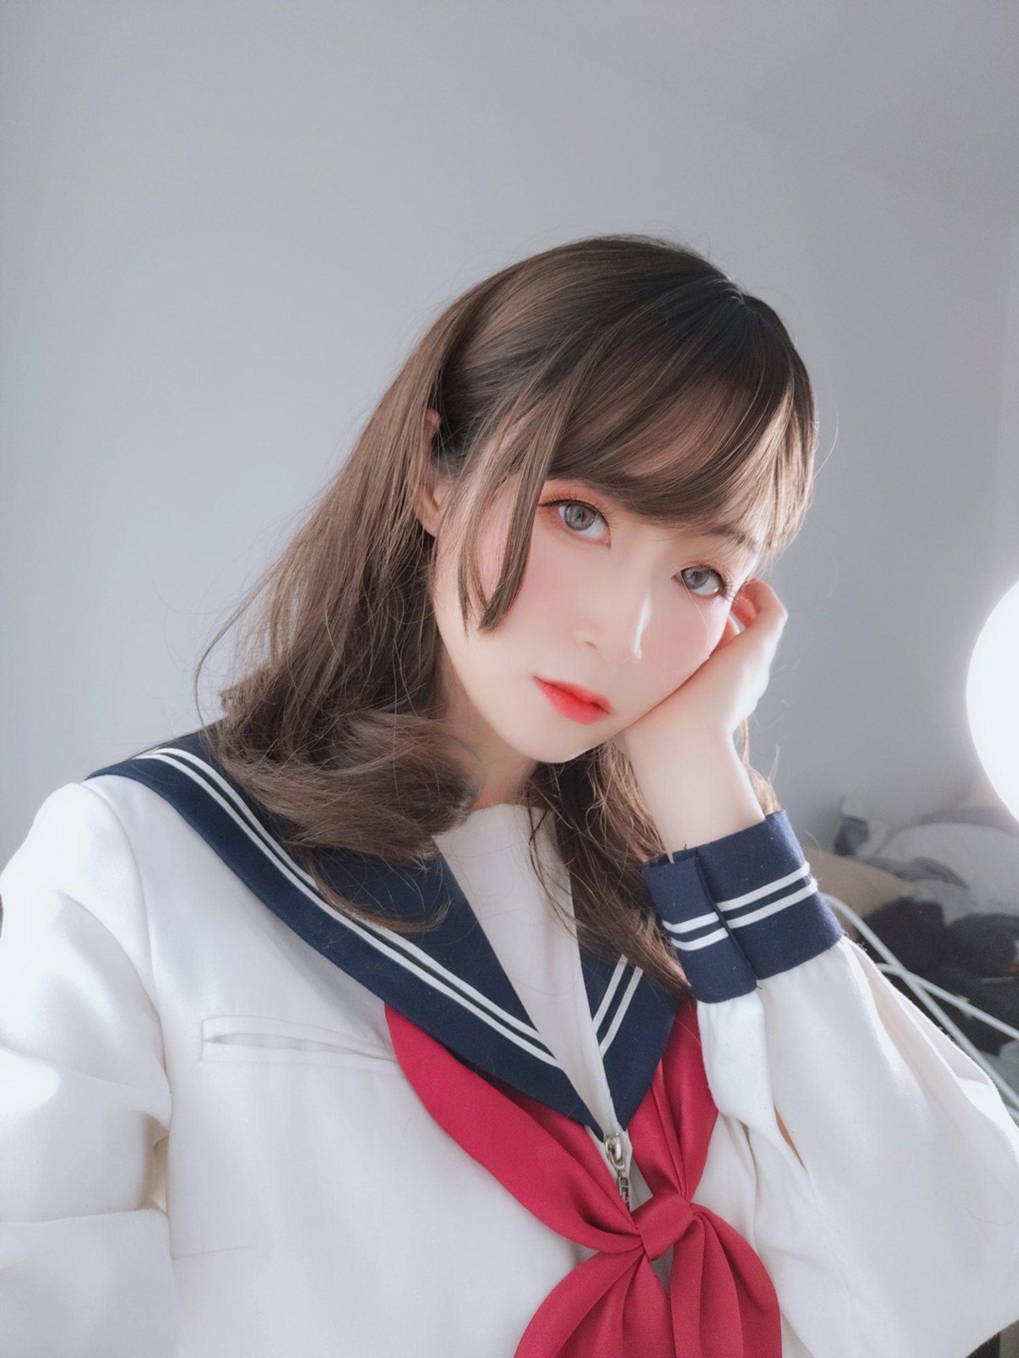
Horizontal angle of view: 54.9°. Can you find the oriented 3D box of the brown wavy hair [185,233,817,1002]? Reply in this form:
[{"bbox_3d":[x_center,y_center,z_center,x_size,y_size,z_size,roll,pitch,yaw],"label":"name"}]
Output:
[{"bbox_3d":[0.014,-0.045,0.550,0.290,0.380,0.250,17,6,-21],"label":"brown wavy hair"}]

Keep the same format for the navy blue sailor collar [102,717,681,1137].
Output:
[{"bbox_3d":[-0.015,0.125,0.535,0.380,0.220,0.240,-4,10,-27],"label":"navy blue sailor collar"}]

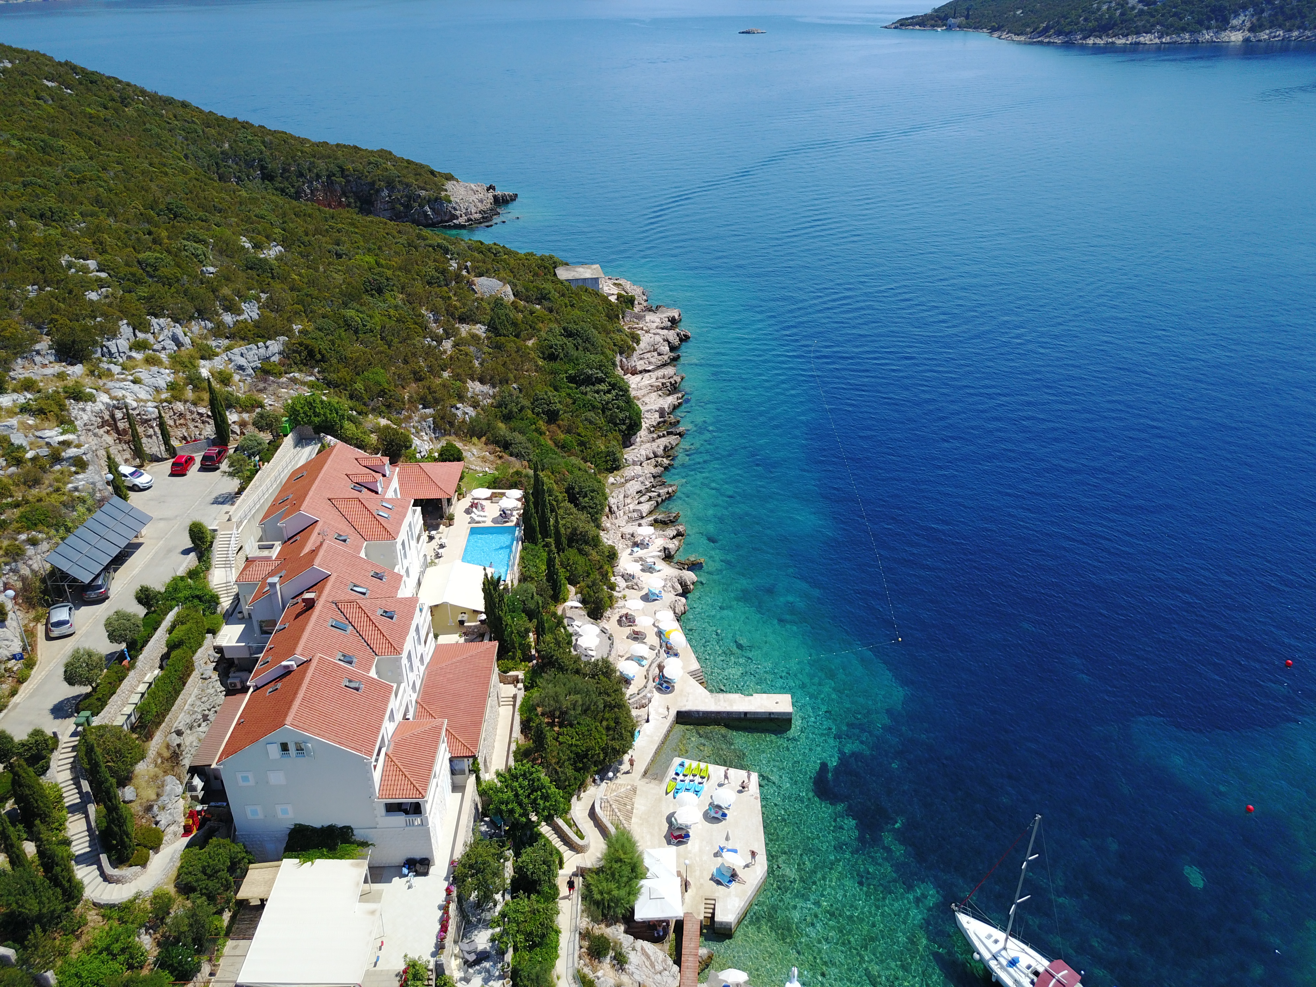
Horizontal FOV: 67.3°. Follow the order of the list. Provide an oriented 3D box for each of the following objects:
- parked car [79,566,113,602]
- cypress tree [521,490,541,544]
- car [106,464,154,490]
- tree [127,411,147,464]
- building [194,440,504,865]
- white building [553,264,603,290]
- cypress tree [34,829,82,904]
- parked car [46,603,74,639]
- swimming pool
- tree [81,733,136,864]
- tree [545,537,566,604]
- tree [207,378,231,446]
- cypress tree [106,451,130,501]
[{"bbox_3d":[-46.885,7.410,82.916,1.800,1.480,4.450,-8,29,-14],"label":"parked car"},{"bbox_3d":[-13.282,2.825,102.599,1.500,7.179,1.500,0,27,0],"label":"cypress tree"},{"bbox_3d":[-52.158,-1.524,98.270,4.300,1.500,1.790,15,32,26],"label":"car"},{"bbox_3d":[-53.825,-5.965,101.790,1.150,6.460,1.150,-1,28,-2],"label":"tree"},{"bbox_3d":[-24.357,9.410,84.185,20.898,12.900,47.201,-2,27,-4],"label":"building"},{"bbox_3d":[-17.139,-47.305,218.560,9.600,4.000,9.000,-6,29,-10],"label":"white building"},{"bbox_3d":[-35.358,21.762,57.799,1.800,6.449,1.800,0,27,0],"label":"cypress tree"},{"bbox_3d":[-48.182,9.982,79.816,1.780,1.470,4.250,-14,31,-24],"label":"parked car"},{"bbox_3d":[-16.924,6.432,98.620,4.685,1.200,10.732,-1,27,-2],"label":"swimming pool"},{"bbox_3d":[-34.251,18.808,61.003,1.850,10.370,1.850,-1,28,-2],"label":"tree"},{"bbox_3d":[-10.747,7.881,101.622,1.500,7.760,1.500,-1,28,-2],"label":"tree"},{"bbox_3d":[-46.483,-8.503,104.232,1.600,7.836,1.600,0,27,0],"label":"tree"},{"bbox_3d":[-51.030,-1.511,92.951,1.600,5.712,1.600,0,27,0],"label":"cypress tree"}]

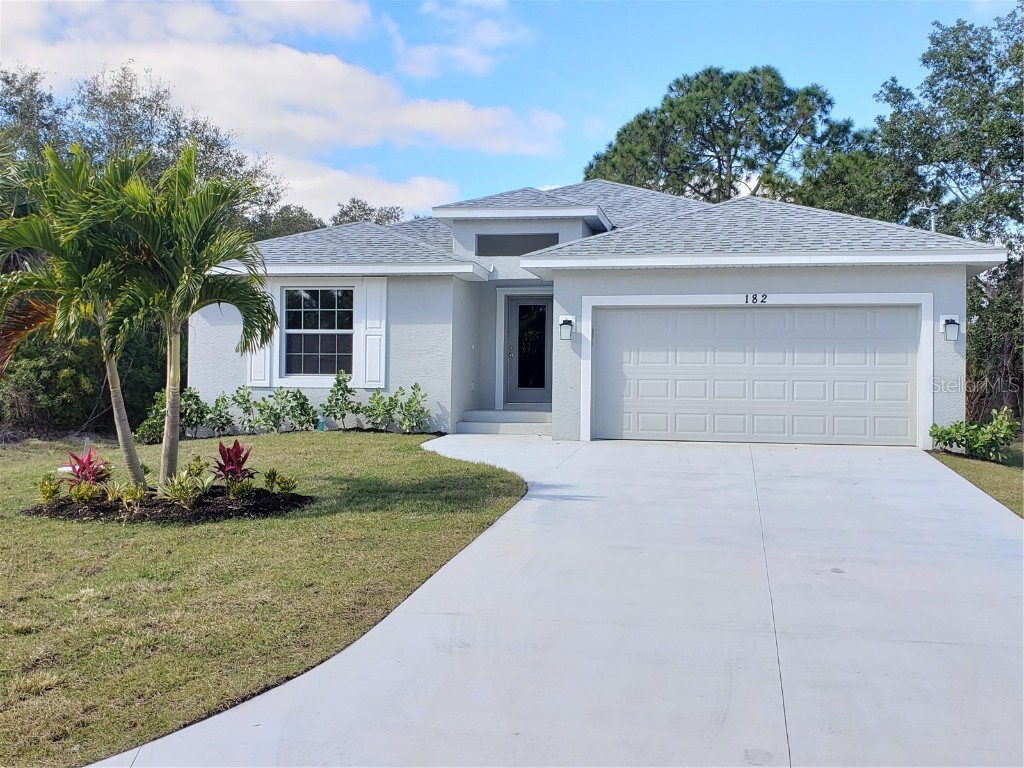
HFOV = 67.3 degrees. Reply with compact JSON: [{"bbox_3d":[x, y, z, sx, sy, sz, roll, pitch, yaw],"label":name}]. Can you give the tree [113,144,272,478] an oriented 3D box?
[{"bbox_3d":[-3.500,-0.765,8.400,1.840,3.720,1.800,1,0,0],"label":"tree"}]

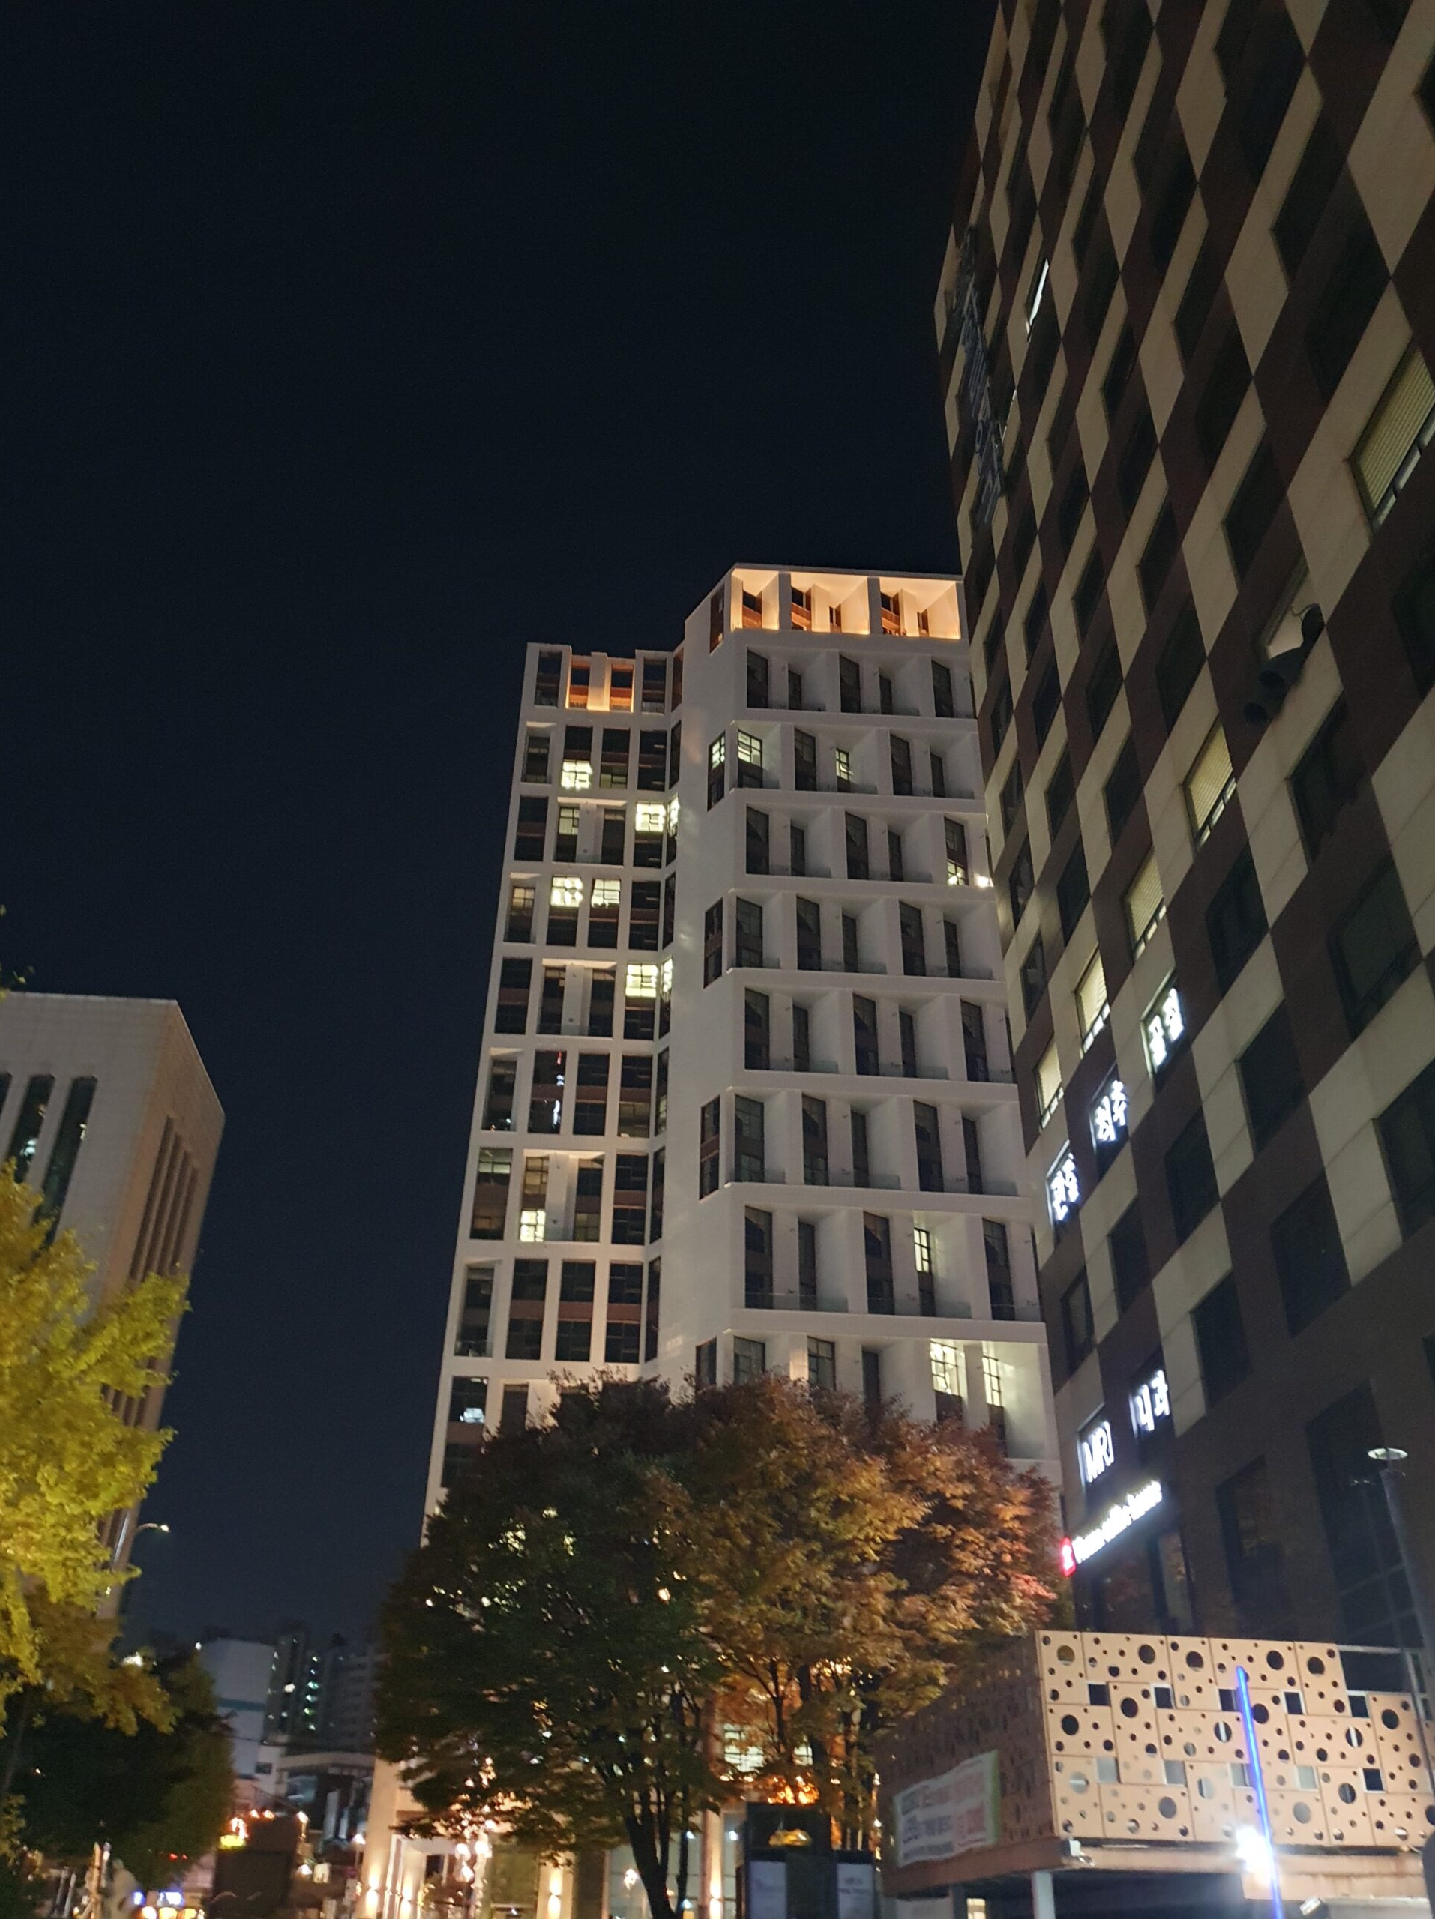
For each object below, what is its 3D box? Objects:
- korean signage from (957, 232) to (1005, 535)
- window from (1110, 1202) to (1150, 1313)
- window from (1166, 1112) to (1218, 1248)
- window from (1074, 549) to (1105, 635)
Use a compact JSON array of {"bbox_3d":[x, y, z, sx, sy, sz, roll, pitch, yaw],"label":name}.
[{"bbox_3d":[9.879,-22.163,54.858,0.400,13.495,2.787,3,-33,-2],"label":"korean signage"},{"bbox_3d":[10.078,7.237,35.065,0.200,1.971,2.469,3,-33,-2],"label":"window"},{"bbox_3d":[9.889,4.542,29.774,0.200,1.855,2.240,3,-33,-2],"label":"window"},{"bbox_3d":[10.235,-9.984,39.240,0.200,1.750,2.240,3,-33,-2],"label":"window"}]

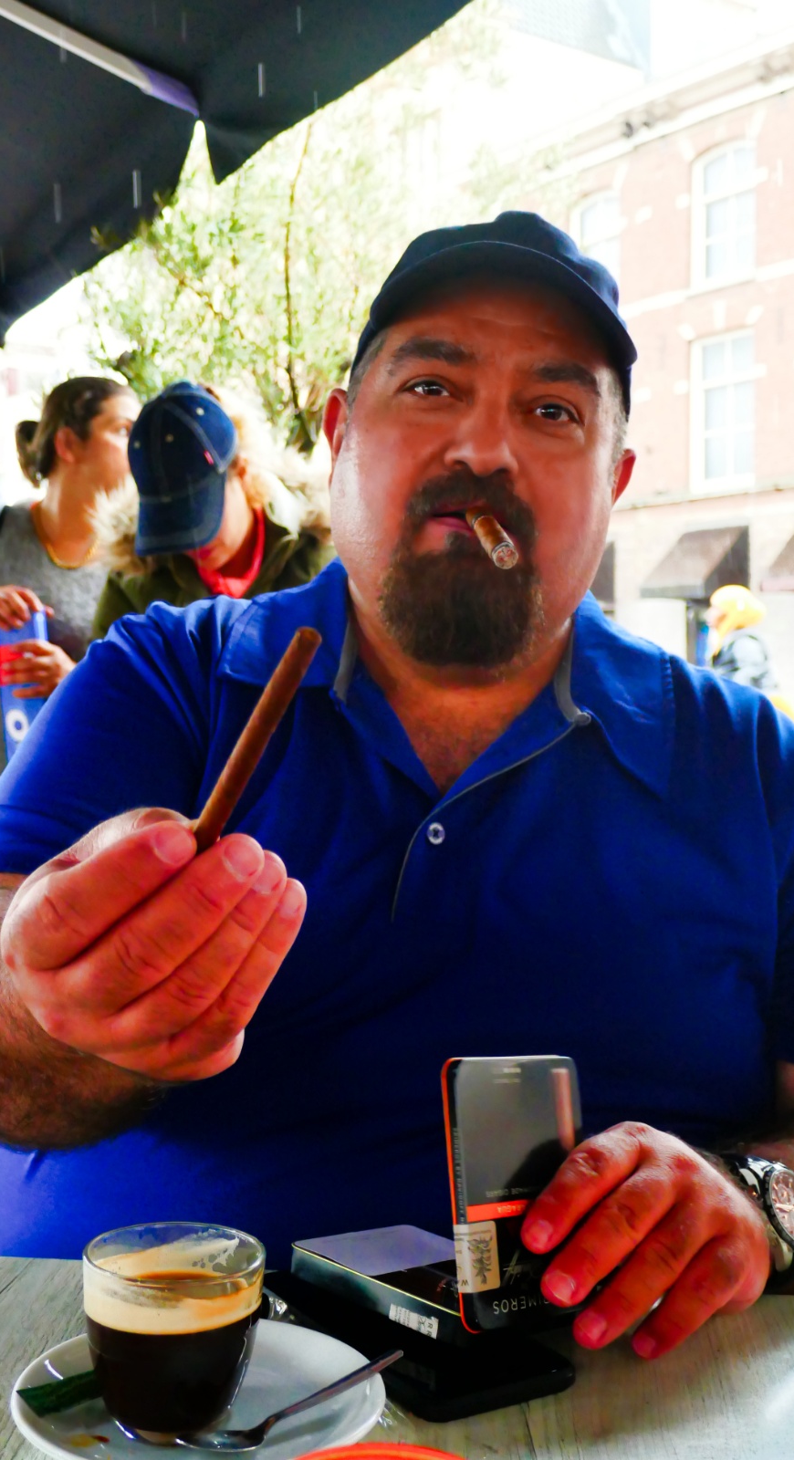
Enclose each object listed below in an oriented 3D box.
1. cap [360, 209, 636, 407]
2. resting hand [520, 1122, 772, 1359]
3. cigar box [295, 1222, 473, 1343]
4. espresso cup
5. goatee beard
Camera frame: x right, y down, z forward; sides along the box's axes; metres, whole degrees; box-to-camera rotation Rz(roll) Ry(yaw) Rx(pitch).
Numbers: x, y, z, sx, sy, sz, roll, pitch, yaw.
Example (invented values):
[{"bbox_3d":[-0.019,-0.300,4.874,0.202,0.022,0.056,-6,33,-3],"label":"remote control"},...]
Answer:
[{"bbox_3d":[0.056,-0.229,0.870,0.166,0.128,0.265,11,-4,3],"label":"cap"},{"bbox_3d":[0.100,0.209,0.660,0.122,0.084,0.085,-2,2,-44],"label":"resting hand"},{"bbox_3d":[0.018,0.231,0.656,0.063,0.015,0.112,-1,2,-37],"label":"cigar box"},{"bbox_3d":[-0.080,0.219,0.572,0.065,0.060,0.065,0,2,0],"label":"espresso cup"},{"bbox_3d":[0.033,-0.080,0.812,0.080,0.100,0.055,11,2,3],"label":"goatee beard"}]

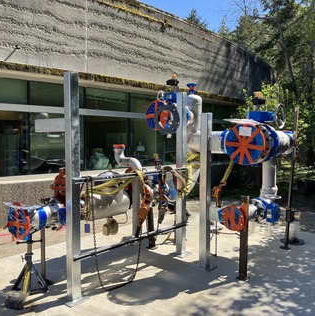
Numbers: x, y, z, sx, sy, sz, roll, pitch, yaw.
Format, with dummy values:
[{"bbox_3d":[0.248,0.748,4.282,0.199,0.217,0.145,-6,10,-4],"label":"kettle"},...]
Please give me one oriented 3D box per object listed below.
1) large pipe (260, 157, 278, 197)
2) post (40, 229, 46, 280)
[{"bbox_3d":[1.408,0.246,4.300,0.180,0.530,0.180,3,5,42],"label":"large pipe"},{"bbox_3d":[-1.227,1.033,3.661,0.050,0.588,0.050,3,5,42],"label":"post"}]

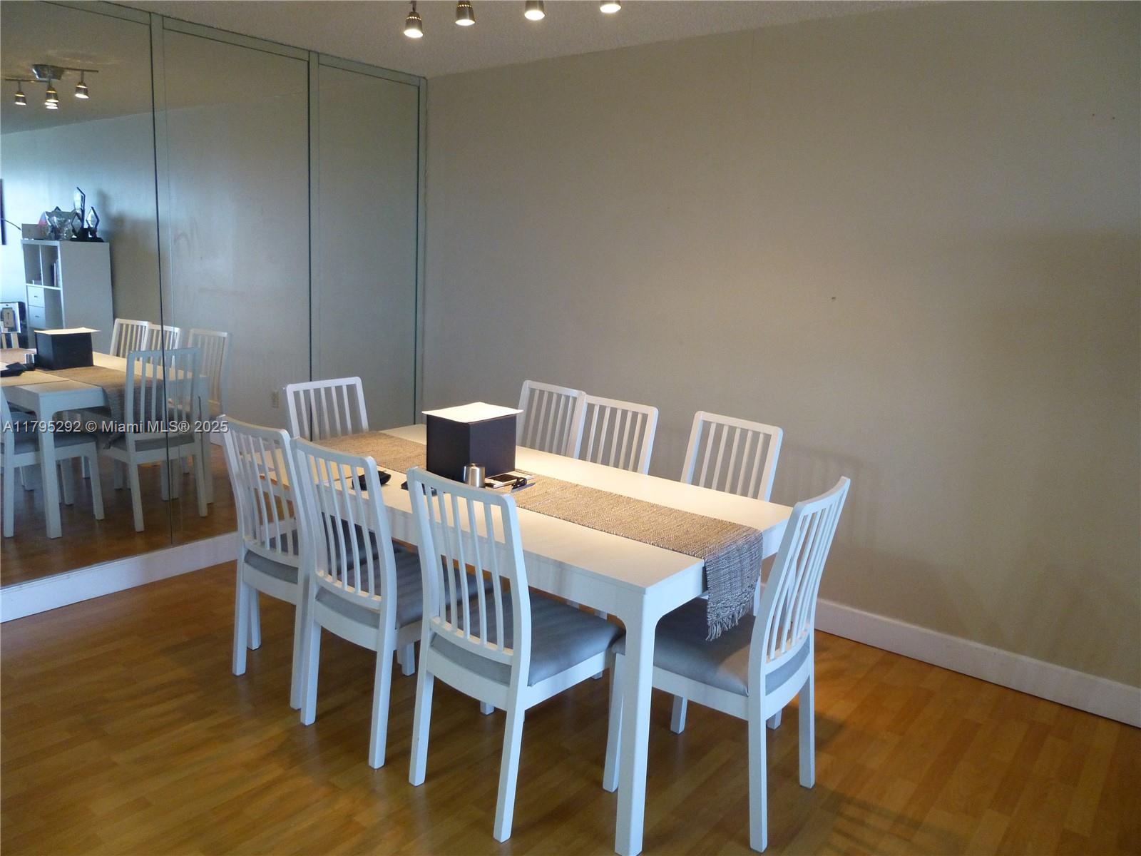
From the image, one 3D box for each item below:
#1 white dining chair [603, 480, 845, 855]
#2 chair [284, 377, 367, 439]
[{"bbox_3d":[0.445,0.589,2.312,0.510,0.950,0.435,10,14,35],"label":"white dining chair"},{"bbox_3d":[-0.923,0.291,3.551,0.510,0.950,0.435,12,14,40],"label":"chair"}]

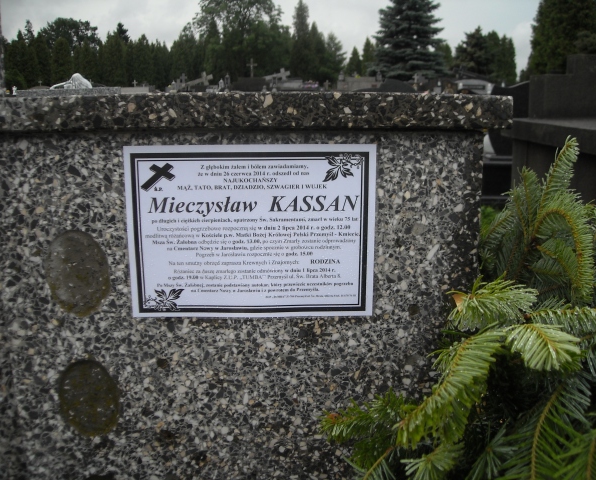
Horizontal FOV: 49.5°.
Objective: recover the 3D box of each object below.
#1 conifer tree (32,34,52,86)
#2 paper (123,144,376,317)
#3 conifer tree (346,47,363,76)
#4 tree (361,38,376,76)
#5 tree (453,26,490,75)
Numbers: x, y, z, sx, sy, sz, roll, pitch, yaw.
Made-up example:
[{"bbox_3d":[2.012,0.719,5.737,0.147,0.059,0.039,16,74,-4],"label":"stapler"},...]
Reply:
[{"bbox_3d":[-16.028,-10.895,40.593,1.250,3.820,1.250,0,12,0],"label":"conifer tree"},{"bbox_3d":[-0.056,-0.008,0.780,0.297,0.210,0.005,0,12,-1],"label":"paper"},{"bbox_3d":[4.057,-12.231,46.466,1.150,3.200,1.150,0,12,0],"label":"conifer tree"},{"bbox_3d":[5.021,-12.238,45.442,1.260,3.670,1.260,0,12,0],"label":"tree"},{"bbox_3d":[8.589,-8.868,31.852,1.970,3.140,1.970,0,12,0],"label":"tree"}]

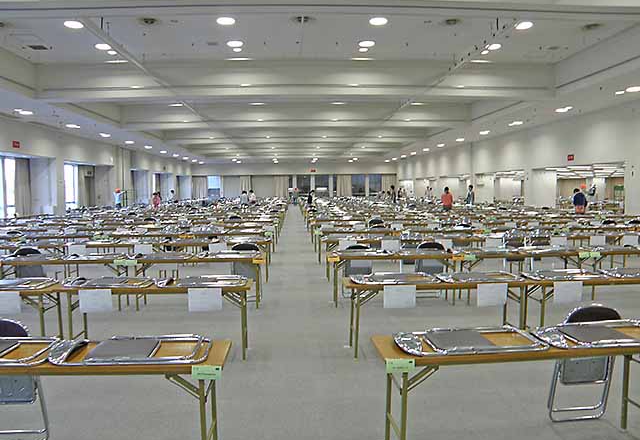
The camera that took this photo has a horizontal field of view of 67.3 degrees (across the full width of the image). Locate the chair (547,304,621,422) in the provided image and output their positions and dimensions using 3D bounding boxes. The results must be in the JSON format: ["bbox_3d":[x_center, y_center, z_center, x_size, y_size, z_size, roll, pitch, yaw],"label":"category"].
[{"bbox_3d":[1.860,0.995,3.371,0.450,0.850,0.340,0,4,-5],"label":"chair"}]

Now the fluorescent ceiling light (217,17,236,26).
[{"bbox_3d":[-2.081,-4.418,10.697,0.380,0.080,0.380,0,4,-3],"label":"fluorescent ceiling light"}]

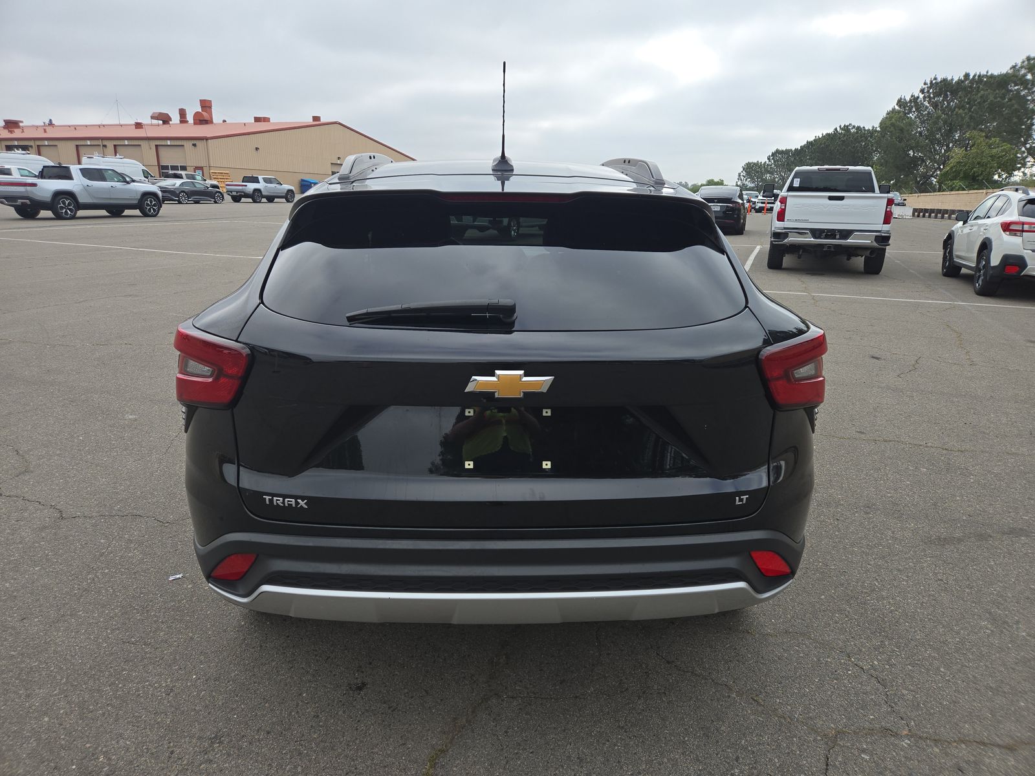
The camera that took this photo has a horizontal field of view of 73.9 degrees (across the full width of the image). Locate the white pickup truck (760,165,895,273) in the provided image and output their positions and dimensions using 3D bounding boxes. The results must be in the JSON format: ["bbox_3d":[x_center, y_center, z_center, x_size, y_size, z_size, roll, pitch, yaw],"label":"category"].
[{"bbox_3d":[6.620,-3.745,14.788,2.150,2.020,6.300,7,17,20],"label":"white pickup truck"}]

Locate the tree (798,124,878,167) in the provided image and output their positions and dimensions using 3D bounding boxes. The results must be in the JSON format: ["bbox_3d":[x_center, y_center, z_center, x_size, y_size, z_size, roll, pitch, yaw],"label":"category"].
[{"bbox_3d":[49.338,-34.425,105.964,12.140,11.720,12.140,1,16,0],"label":"tree"}]

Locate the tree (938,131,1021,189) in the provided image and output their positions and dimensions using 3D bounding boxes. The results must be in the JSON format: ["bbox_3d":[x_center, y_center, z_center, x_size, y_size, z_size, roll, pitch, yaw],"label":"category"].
[{"bbox_3d":[46.563,-21.768,69.295,8.180,7.710,8.180,1,16,0],"label":"tree"}]

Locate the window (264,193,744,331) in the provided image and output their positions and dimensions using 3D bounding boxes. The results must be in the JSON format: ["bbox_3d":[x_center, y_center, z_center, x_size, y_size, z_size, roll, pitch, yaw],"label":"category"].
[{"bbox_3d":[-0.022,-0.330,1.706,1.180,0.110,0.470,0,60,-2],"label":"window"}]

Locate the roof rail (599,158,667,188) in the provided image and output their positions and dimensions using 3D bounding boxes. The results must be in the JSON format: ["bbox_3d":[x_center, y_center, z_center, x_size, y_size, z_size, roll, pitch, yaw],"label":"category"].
[{"bbox_3d":[0.428,-0.903,2.879,0.085,0.120,1.650,0,16,-2],"label":"roof rail"}]

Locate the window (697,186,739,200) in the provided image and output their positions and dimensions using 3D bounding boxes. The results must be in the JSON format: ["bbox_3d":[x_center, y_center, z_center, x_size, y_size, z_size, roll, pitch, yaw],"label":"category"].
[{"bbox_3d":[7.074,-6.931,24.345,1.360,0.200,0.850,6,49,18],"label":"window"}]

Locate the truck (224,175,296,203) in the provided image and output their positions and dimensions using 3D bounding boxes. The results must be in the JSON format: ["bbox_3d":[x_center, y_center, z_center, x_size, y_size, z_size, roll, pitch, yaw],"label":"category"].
[{"bbox_3d":[-19.216,-14.770,51.410,2.080,1.920,5.500,8,18,23],"label":"truck"}]

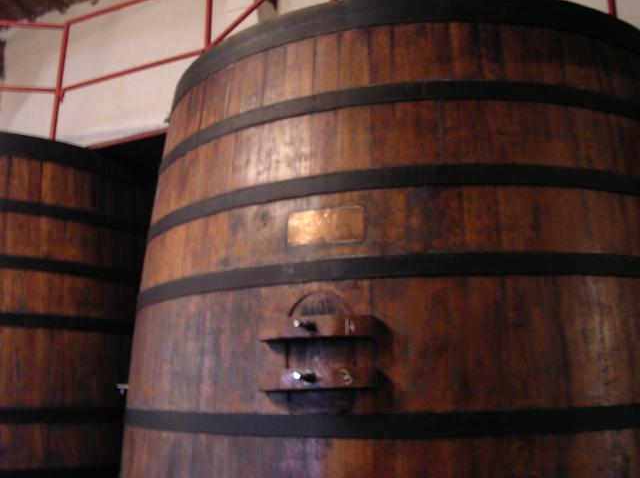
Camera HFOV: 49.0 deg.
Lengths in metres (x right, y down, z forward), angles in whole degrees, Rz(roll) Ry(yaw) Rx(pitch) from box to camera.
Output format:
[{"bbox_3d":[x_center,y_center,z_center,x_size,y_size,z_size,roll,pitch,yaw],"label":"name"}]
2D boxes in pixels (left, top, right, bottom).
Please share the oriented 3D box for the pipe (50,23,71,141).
[{"bbox_3d":[-2.013,-1.175,5.428,0.045,1.085,0.045,1,-12,0],"label":"pipe"}]

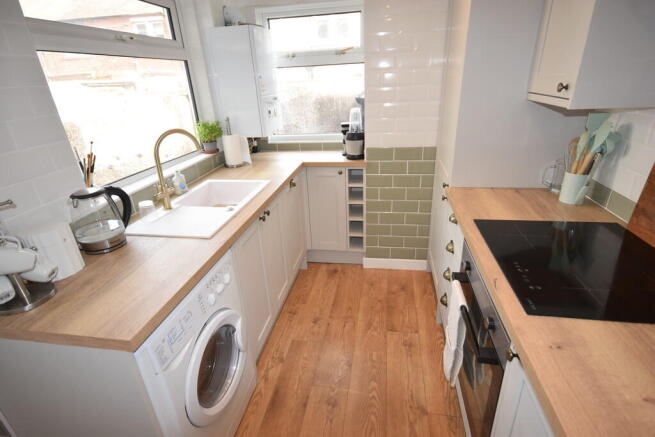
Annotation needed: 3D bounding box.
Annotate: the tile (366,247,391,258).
[{"bbox_3d":[0.424,0.284,2.712,0.198,0.100,0.009,1,24,10],"label":"tile"}]

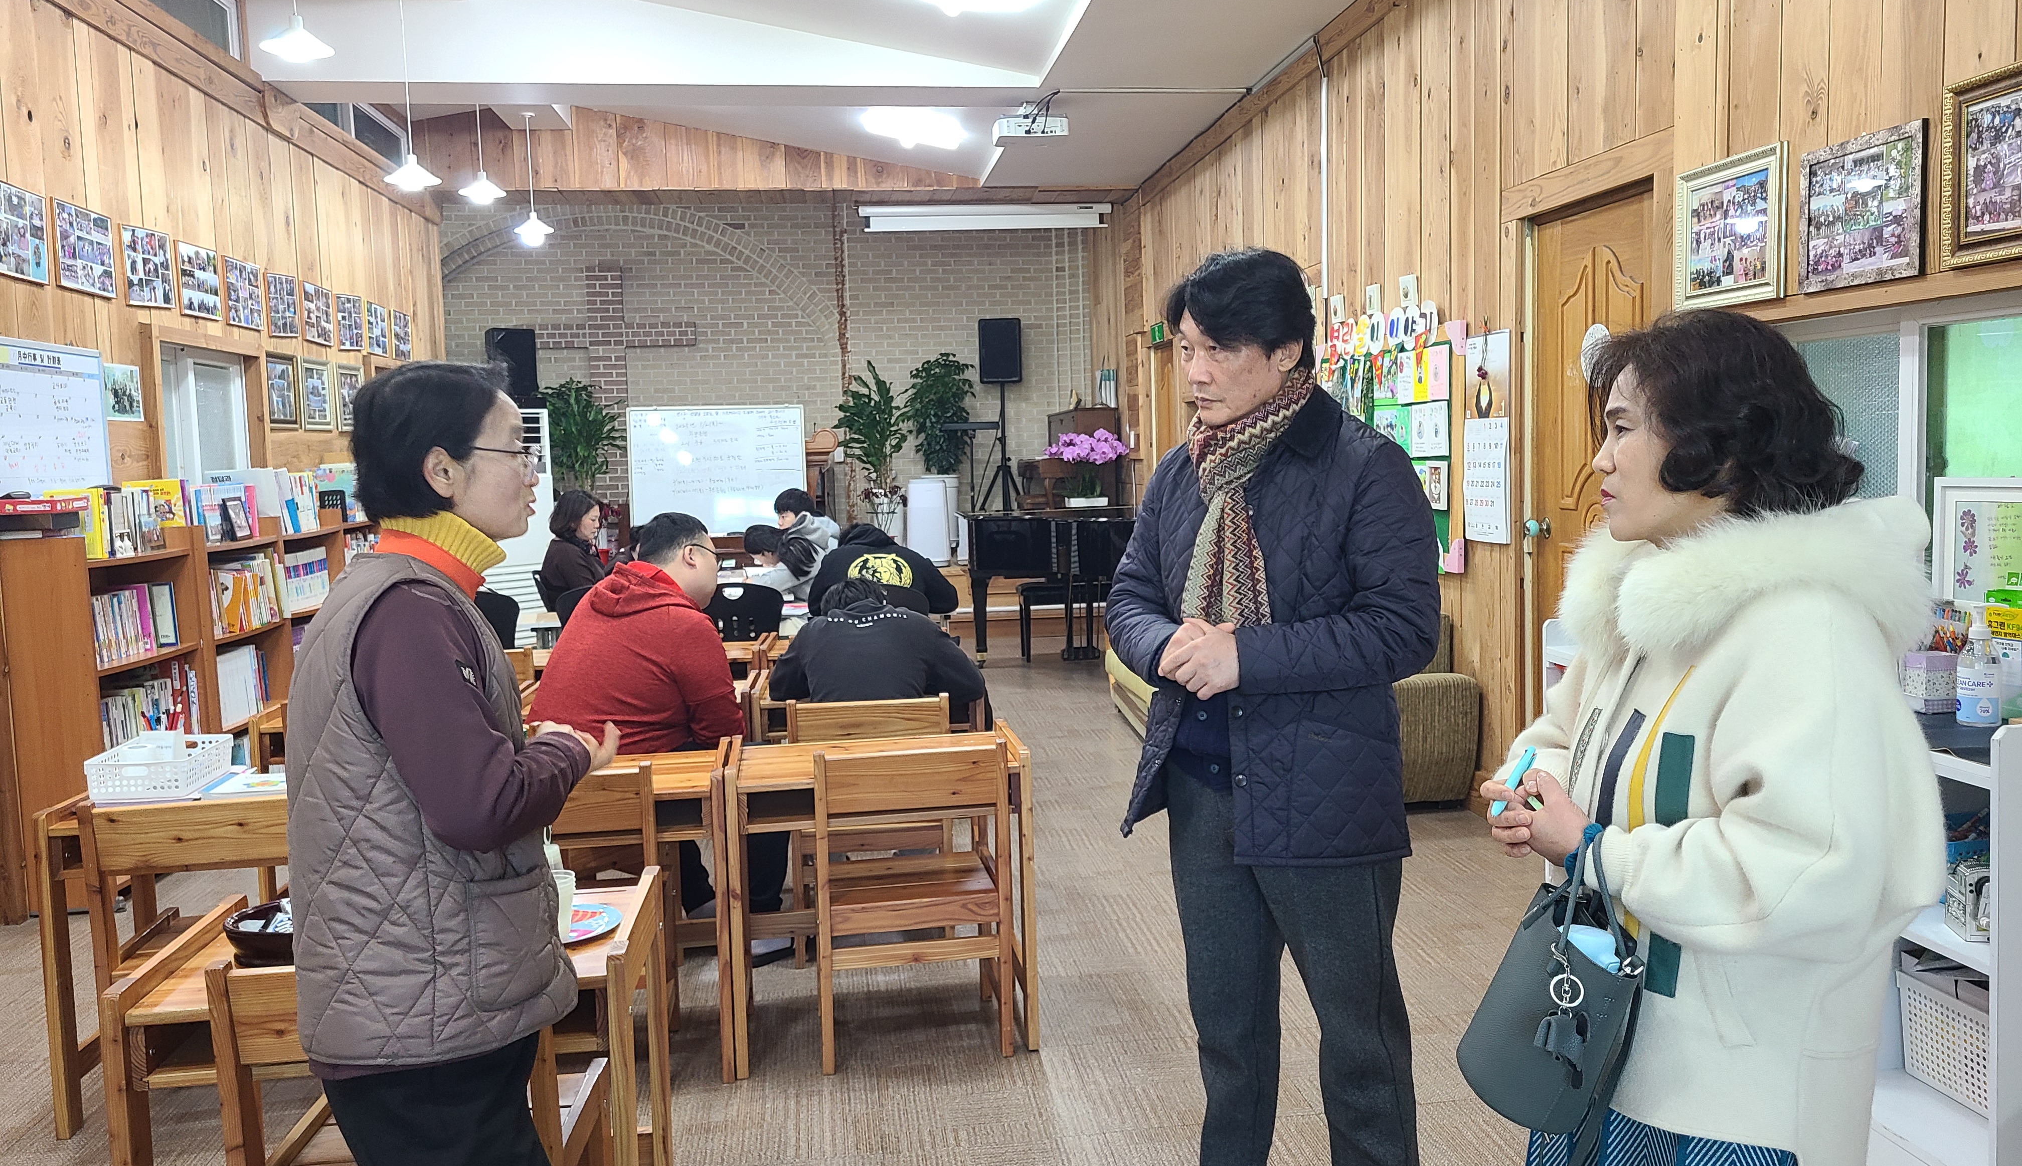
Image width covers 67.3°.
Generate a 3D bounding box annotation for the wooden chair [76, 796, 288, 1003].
[{"bbox_3d":[-1.726,0.805,3.374,0.450,0.755,0.430,-3,5,-13],"label":"wooden chair"}]

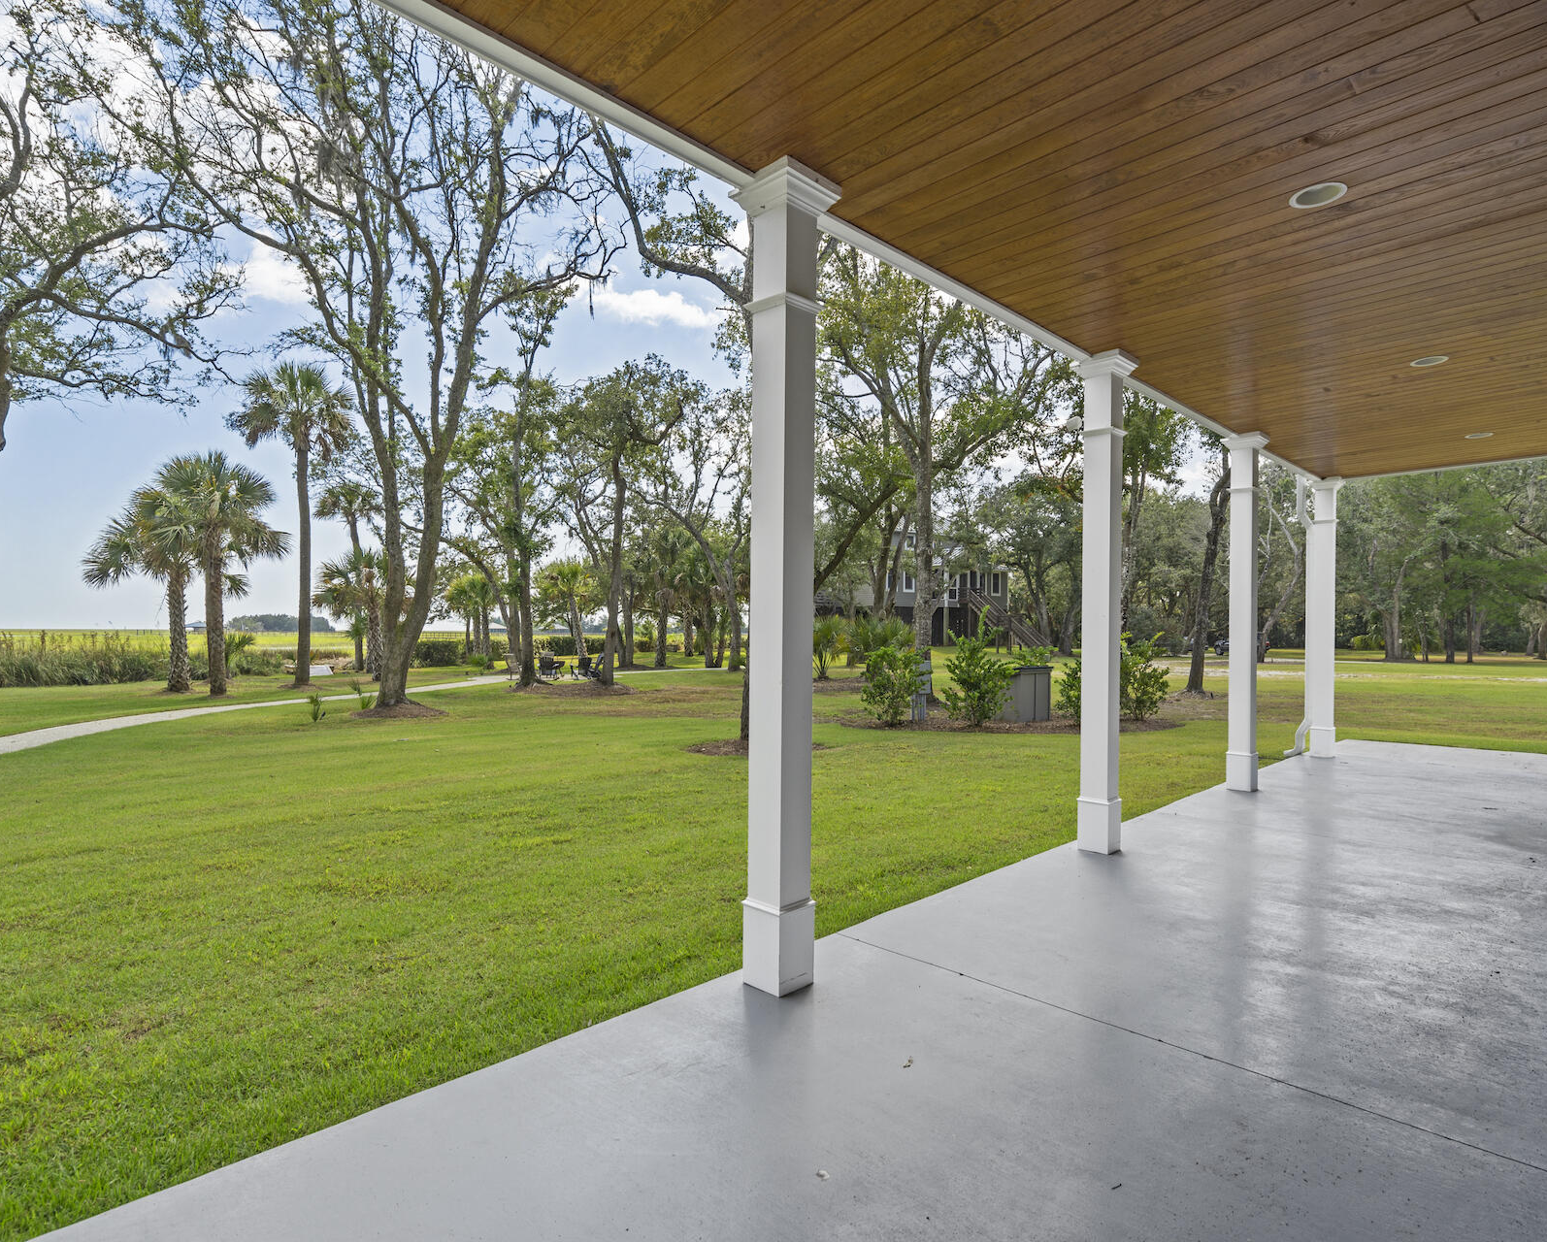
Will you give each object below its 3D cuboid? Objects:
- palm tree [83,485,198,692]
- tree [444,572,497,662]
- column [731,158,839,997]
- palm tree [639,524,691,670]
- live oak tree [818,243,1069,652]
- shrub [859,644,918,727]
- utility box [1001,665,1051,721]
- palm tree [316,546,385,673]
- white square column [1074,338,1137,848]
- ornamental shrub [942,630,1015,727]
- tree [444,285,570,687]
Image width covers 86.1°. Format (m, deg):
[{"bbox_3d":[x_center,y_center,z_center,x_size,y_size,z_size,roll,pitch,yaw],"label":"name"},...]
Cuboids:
[{"bbox_3d":[-17.531,-0.890,23.030,2.900,5.744,2.900,1,-1,-37],"label":"palm tree"},{"bbox_3d":[-18.294,-0.220,50.028,3.300,5.364,3.200,1,-1,-20],"label":"tree"},{"bbox_3d":[0.036,-0.136,3.213,0.309,3.084,0.309,1,-1,-45],"label":"column"},{"bbox_3d":[-5.309,-1.211,40.537,2.700,7.123,2.700,1,-1,-7],"label":"palm tree"},{"bbox_3d":[3.917,-3.753,19.458,6.200,11.191,6.000,0,-1,11],"label":"live oak tree"},{"bbox_3d":[1.932,1.076,13.907,1.020,1.369,1.000,0,-1,8],"label":"shrub"},{"bbox_3d":[4.566,1.328,15.100,0.780,1.040,0.720,1,0,-30],"label":"utility box"},{"bbox_3d":[-16.027,-0.314,32.500,3.500,5.300,3.500,1,0,-26],"label":"palm tree"},{"bbox_3d":[2.076,-0.098,5.227,0.309,3.084,0.309,1,-1,-45],"label":"white square column"},{"bbox_3d":[3.533,0.987,14.200,1.220,1.660,1.200,0,0,14],"label":"ornamental shrub"},{"bbox_3d":[-8.845,-4.521,27.568,4.200,13.300,4.200,1,-1,-18],"label":"tree"}]

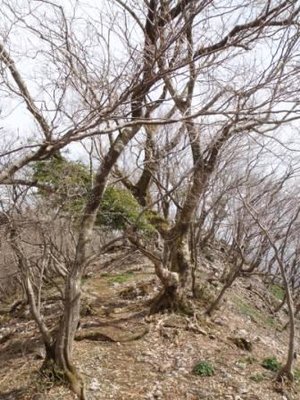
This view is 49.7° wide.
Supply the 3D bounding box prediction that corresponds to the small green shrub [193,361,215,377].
[{"bbox_3d":[0.571,1.797,3.450,0.230,0.145,0.220,0,-2,0],"label":"small green shrub"}]

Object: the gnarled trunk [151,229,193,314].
[{"bbox_3d":[0.372,1.255,5.600,0.720,1.440,0.620,0,-2,0],"label":"gnarled trunk"}]

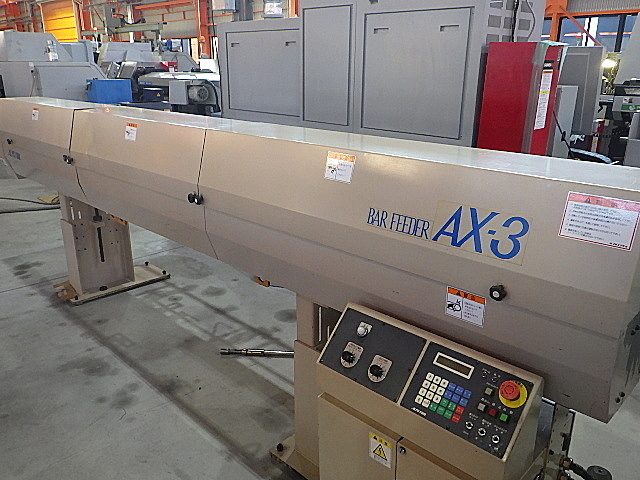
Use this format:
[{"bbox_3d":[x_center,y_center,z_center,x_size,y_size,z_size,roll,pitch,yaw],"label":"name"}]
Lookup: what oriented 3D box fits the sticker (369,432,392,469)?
[{"bbox_3d":[0.150,0.520,1.275,0.070,0.068,0.004,17,25,41],"label":"sticker"}]

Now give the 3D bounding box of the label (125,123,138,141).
[{"bbox_3d":[-0.828,-0.475,2.275,0.099,0.075,0.004,17,11,41],"label":"label"}]

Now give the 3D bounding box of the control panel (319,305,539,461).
[{"bbox_3d":[0.232,0.318,1.255,0.530,0.183,0.055,17,-18,41],"label":"control panel"}]

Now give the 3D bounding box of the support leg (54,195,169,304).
[{"bbox_3d":[-1.364,-0.030,3.317,0.326,0.666,0.626,17,25,41],"label":"support leg"}]

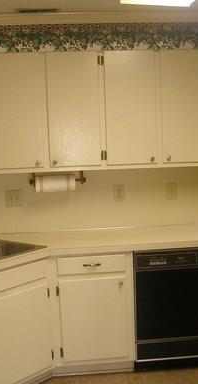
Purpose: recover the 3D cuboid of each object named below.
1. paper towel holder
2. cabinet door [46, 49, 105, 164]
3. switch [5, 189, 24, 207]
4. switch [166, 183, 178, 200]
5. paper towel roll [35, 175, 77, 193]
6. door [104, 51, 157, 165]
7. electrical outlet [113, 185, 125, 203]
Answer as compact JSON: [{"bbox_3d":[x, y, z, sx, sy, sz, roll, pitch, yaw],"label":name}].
[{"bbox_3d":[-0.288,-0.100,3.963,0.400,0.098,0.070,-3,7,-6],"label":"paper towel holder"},{"bbox_3d":[-0.173,-0.566,3.895,0.359,0.782,0.022,-2,6,-5],"label":"cabinet door"},{"bbox_3d":[-0.636,0.046,4.230,0.125,0.123,0.012,-2,7,-7],"label":"switch"},{"bbox_3d":[0.555,0.000,4.262,0.075,0.119,0.010,-3,7,-6],"label":"switch"},{"bbox_3d":[-0.304,-0.059,3.965,0.277,0.121,0.121,-3,7,-6],"label":"paper towel roll"},{"bbox_3d":[0.223,-0.582,3.929,0.355,0.782,0.022,-2,6,-5],"label":"door"},{"bbox_3d":[0.153,0.014,4.219,0.074,0.119,0.010,-3,7,-6],"label":"electrical outlet"}]

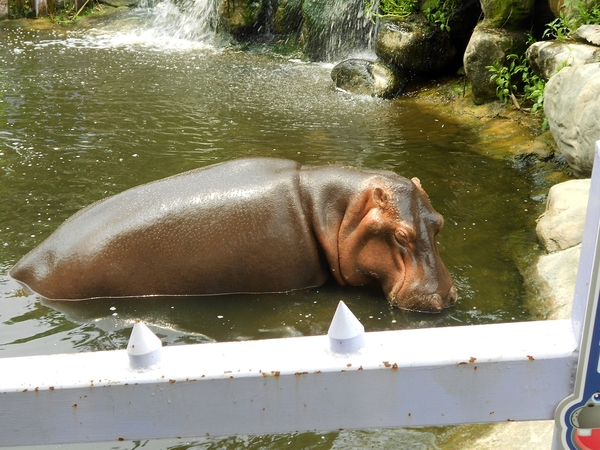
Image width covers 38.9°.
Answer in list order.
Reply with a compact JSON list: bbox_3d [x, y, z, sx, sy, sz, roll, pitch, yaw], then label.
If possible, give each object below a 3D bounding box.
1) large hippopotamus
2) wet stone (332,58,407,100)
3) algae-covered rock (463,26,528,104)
[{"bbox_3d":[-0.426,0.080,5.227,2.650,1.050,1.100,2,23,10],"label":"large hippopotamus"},{"bbox_3d":[0.724,-1.625,9.321,0.800,0.480,0.620,-2,23,1],"label":"wet stone"},{"bbox_3d":[1.918,-1.643,8.435,0.640,0.720,0.580,-2,23,1],"label":"algae-covered rock"}]

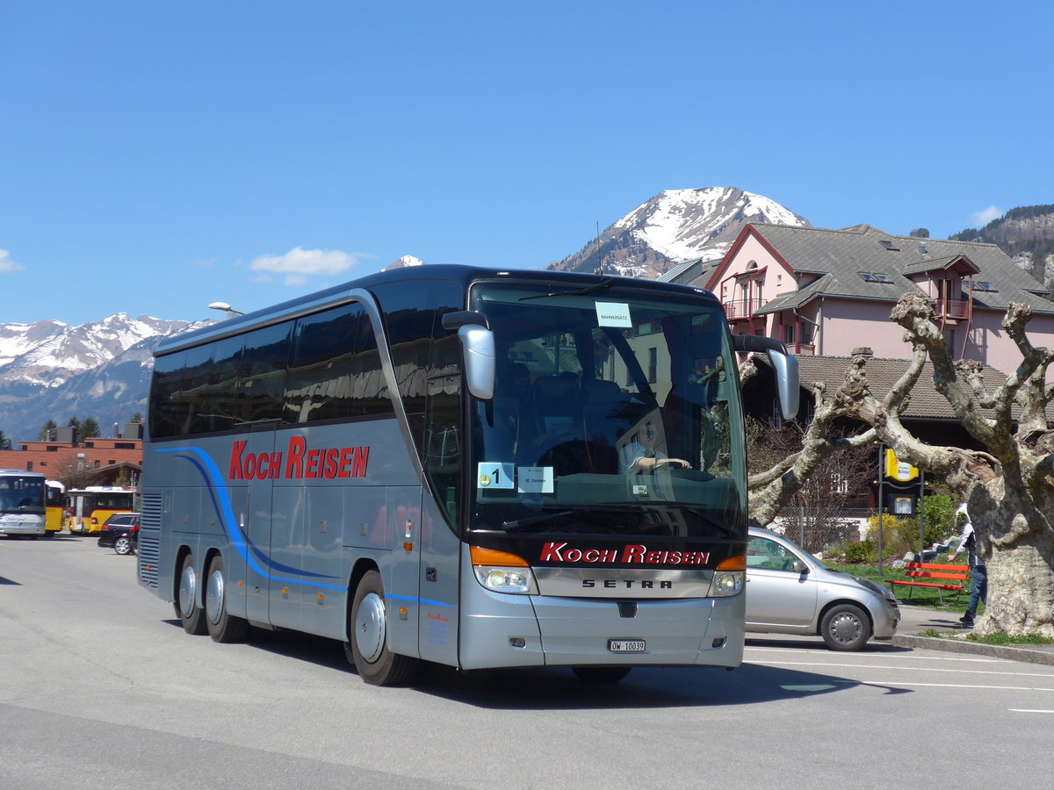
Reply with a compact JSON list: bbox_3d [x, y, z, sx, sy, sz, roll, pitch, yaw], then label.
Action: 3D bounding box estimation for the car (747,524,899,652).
[{"bbox_3d":[3.135,2.483,24.835,3.720,1.540,1.660,1,-4,16],"label":"car"}]

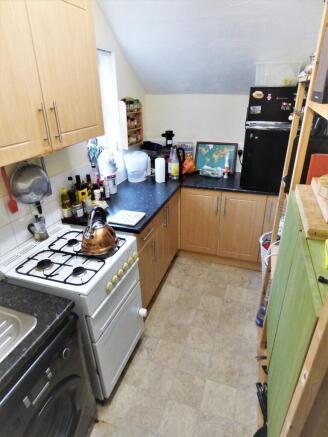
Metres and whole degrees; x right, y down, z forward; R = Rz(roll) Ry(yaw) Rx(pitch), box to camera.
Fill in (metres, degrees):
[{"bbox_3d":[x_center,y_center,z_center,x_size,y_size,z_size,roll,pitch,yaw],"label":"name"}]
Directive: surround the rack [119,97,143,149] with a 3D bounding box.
[{"bbox_3d":[-0.321,-0.988,2.611,0.075,0.445,0.370,8,28,19],"label":"rack"}]

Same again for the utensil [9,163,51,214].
[{"bbox_3d":[-0.789,-0.167,1.529,0.080,0.320,0.260,8,28,19],"label":"utensil"}]

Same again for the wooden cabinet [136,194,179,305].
[{"bbox_3d":[-0.278,0.212,2.406,0.570,0.720,0.970,8,28,19],"label":"wooden cabinet"}]

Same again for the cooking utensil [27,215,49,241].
[{"bbox_3d":[-0.805,0.069,1.595,0.150,0.150,0.095,-19,31,-31],"label":"cooking utensil"}]

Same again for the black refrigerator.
[{"bbox_3d":[1.047,-0.710,2.326,0.485,0.865,0.480,13,30,27],"label":"black refrigerator"}]

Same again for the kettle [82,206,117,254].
[{"bbox_3d":[-0.392,0.065,1.507,0.220,0.235,0.205,-14,29,-24],"label":"kettle"}]

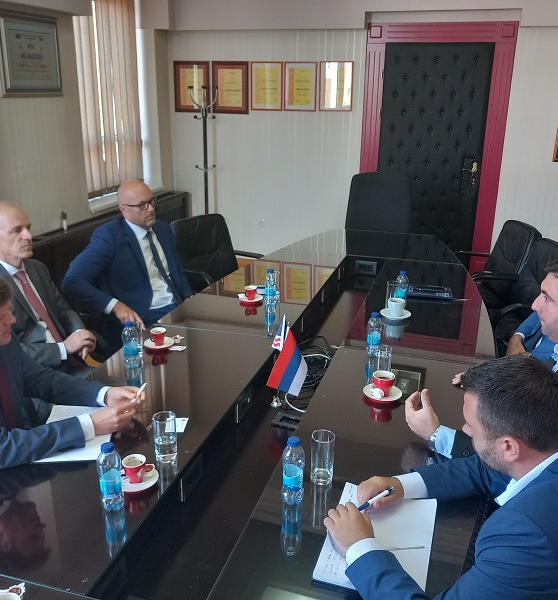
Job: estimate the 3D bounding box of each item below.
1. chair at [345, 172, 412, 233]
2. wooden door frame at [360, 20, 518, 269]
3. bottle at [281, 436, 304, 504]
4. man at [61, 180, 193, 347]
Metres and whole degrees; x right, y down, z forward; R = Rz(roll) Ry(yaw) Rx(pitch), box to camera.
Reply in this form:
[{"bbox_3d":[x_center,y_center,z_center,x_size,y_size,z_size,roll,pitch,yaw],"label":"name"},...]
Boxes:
[{"bbox_3d":[0.708,-0.329,4.613,0.620,1.170,0.660,6,19,15],"label":"chair"},{"bbox_3d":[1.309,-1.191,5.450,1.208,2.263,0.140,6,19,15],"label":"wooden door frame"},{"bbox_3d":[0.034,0.395,1.451,0.052,0.162,0.052,1,19,0],"label":"bottle"},{"bbox_3d":[-0.589,0.094,3.032,0.780,1.300,0.650,17,25,40],"label":"man"}]

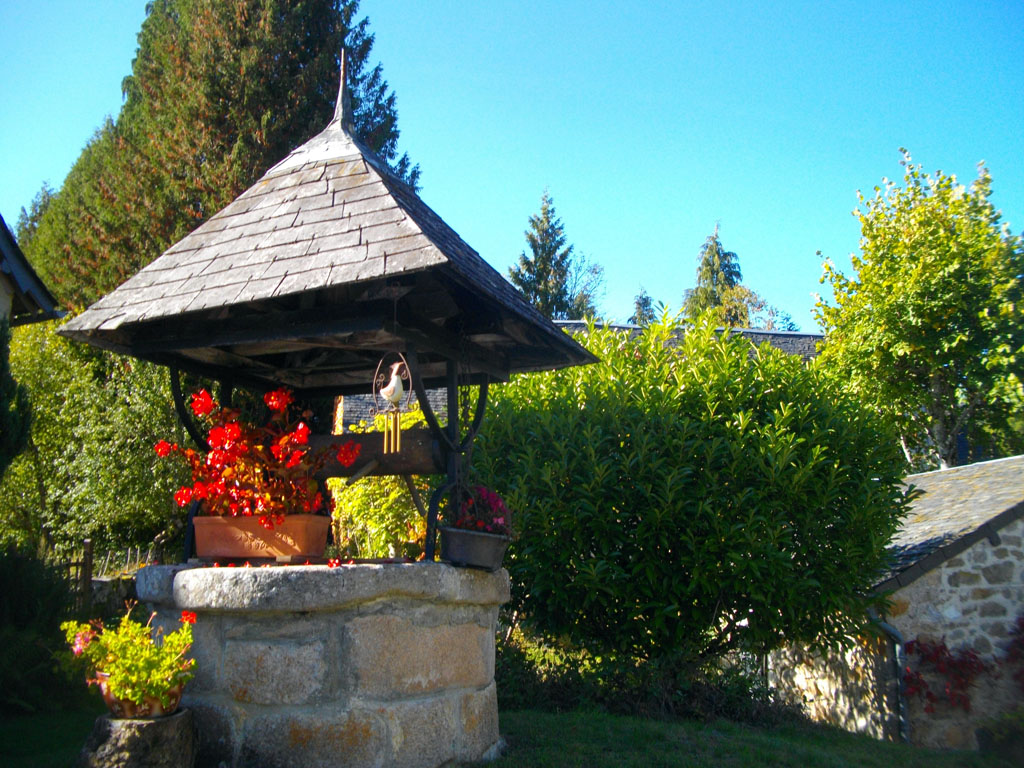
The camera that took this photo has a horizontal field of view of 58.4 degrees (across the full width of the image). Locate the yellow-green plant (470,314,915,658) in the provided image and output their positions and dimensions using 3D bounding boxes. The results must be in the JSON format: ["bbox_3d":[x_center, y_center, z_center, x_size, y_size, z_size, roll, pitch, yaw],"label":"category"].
[{"bbox_3d":[1.373,0.812,7.054,3.150,2.600,2.700,-3,-12,11],"label":"yellow-green plant"}]

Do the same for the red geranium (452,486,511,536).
[{"bbox_3d":[-0.131,0.514,3.695,0.225,0.190,0.200,2,-13,-15],"label":"red geranium"}]

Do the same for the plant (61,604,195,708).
[{"bbox_3d":[-1.305,0.931,3.120,0.440,0.360,0.400,4,-13,-21],"label":"plant"}]

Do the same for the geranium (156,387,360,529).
[{"bbox_3d":[-1.008,0.292,3.645,0.680,0.520,0.440,-5,-13,17],"label":"geranium"}]

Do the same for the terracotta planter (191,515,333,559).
[{"bbox_3d":[-0.980,0.596,3.586,0.525,0.170,0.165,-5,-13,17],"label":"terracotta planter"}]

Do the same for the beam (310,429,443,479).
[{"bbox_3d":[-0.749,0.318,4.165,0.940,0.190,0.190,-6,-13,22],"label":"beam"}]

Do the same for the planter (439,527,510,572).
[{"bbox_3d":[-0.146,0.663,3.662,0.265,0.150,0.180,8,-12,-13],"label":"planter"}]

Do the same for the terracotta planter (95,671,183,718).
[{"bbox_3d":[-1.263,1.053,3.110,0.300,0.150,0.300,4,-13,-21],"label":"terracotta planter"}]

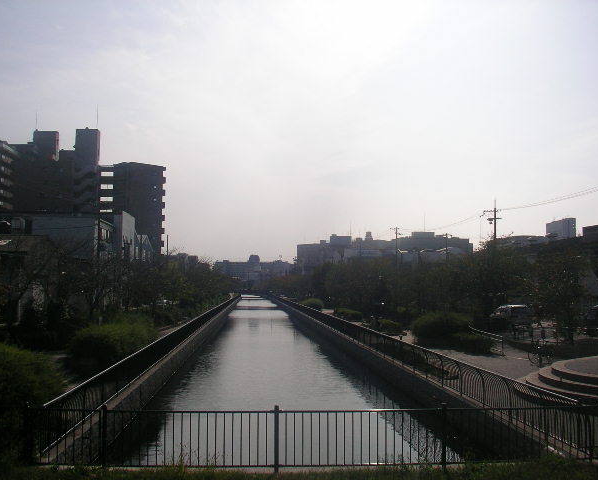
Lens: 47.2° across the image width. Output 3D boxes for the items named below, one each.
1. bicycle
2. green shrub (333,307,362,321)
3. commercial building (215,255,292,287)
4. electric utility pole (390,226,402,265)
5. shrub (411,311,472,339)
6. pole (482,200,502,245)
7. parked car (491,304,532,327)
[{"bbox_3d":[9.024,4.268,25.562,1.700,1.000,0.550,4,-6,-44],"label":"bicycle"},{"bbox_3d":[4.499,6.764,62.177,2.600,1.200,2.000,0,-4,-4],"label":"green shrub"},{"bbox_3d":[-31.892,23.920,479.509,53.000,26.000,20.000,0,-4,-4],"label":"commercial building"},{"bbox_3d":[15.229,4.346,107.963,1.800,12.500,0.700,0,-4,-6],"label":"electric utility pole"},{"bbox_3d":[7.968,4.842,38.253,3.100,1.650,2.500,0,-4,-4],"label":"shrub"},{"bbox_3d":[19.760,1.908,70.040,2.000,12.000,0.800,0,-4,-6],"label":"pole"},{"bbox_3d":[16.376,5.823,52.720,3.400,1.680,1.500,0,-4,-3],"label":"parked car"}]

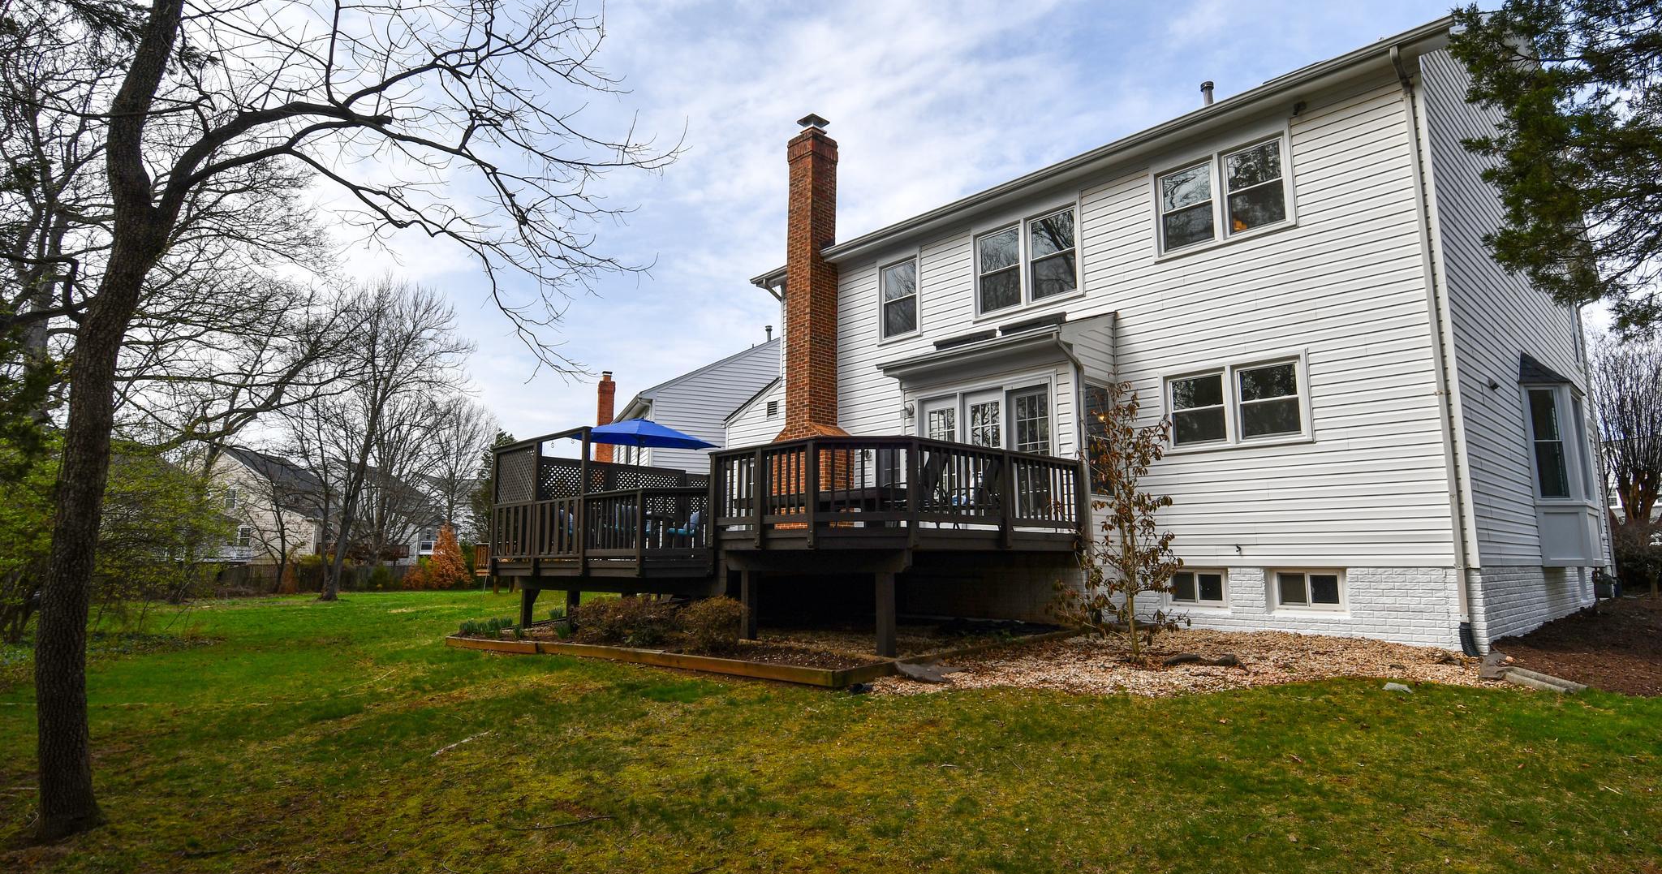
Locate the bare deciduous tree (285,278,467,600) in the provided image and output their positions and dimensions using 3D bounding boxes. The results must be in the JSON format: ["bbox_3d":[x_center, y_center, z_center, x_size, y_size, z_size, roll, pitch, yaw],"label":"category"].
[{"bbox_3d":[-17.989,-0.128,32.936,7.103,12.799,7.103,0,-8,0],"label":"bare deciduous tree"}]

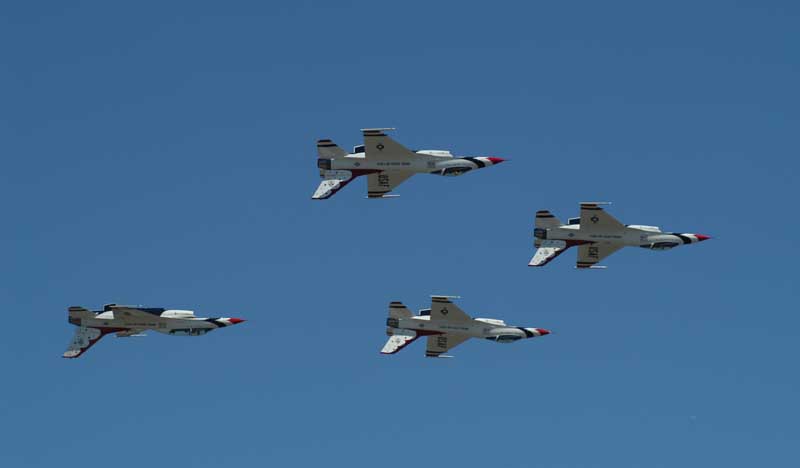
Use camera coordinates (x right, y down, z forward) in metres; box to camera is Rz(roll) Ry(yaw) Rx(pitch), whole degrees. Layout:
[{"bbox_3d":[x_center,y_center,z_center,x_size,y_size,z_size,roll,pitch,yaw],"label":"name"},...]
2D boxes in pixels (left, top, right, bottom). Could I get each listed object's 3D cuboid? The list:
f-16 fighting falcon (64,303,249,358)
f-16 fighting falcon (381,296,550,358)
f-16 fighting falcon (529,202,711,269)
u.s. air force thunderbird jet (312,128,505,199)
[{"bbox_3d":[-19.511,8.037,387.392,15.000,4.300,9.600,1,-15,0],"label":"f-16 fighting falcon"},{"bbox_3d":[5.928,8.963,413.372,15.000,4.300,9.600,4,-34,0],"label":"f-16 fighting falcon"},{"bbox_3d":[17.862,1.063,387.053,15.000,4.300,9.600,2,-33,1],"label":"f-16 fighting falcon"},{"bbox_3d":[0.891,-4.496,363.740,15.000,4.300,9.600,0,-31,2],"label":"u.s. air force thunderbird jet"}]

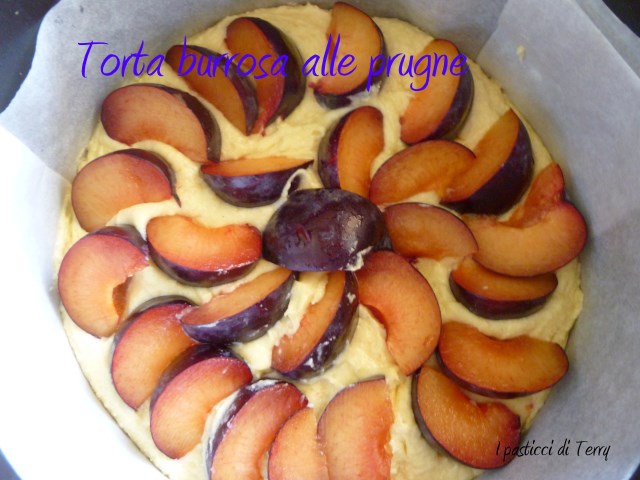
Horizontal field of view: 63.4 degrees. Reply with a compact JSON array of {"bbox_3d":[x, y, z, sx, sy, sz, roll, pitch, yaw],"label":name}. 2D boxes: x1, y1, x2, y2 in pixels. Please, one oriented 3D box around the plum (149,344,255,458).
[{"bbox_3d":[-0.057,0.070,0.240,0.032,0.024,0.053,38,83,3],"label":"plum"}]

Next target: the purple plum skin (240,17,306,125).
[{"bbox_3d":[-0.027,-0.093,0.272,0.033,0.024,0.063,-17,78,-5],"label":"purple plum skin"}]

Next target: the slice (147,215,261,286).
[{"bbox_3d":[-0.055,0.007,0.248,0.054,0.023,0.031,7,82,-1],"label":"slice"}]

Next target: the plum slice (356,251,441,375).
[{"bbox_3d":[0.040,0.032,0.240,0.027,0.020,0.055,-21,78,-8],"label":"plum slice"}]

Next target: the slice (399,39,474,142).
[{"bbox_3d":[0.067,-0.078,0.272,0.030,0.022,0.062,15,77,2],"label":"slice"}]

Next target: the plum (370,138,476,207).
[{"bbox_3d":[0.049,-0.033,0.255,0.055,0.020,0.027,-11,83,-3],"label":"plum"}]

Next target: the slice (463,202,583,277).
[{"bbox_3d":[0.099,0.000,0.249,0.059,0.019,0.032,-8,77,-5],"label":"slice"}]

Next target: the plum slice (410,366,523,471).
[{"bbox_3d":[0.065,0.084,0.235,0.055,0.024,0.032,28,78,4],"label":"plum slice"}]

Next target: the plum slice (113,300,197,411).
[{"bbox_3d":[-0.078,0.048,0.242,0.033,0.023,0.053,37,83,3],"label":"plum slice"}]

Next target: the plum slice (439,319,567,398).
[{"bbox_3d":[0.084,0.054,0.237,0.056,0.020,0.027,11,76,0],"label":"plum slice"}]

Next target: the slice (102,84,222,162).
[{"bbox_3d":[-0.074,-0.057,0.256,0.060,0.023,0.032,14,82,0],"label":"slice"}]

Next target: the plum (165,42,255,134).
[{"bbox_3d":[-0.053,-0.086,0.270,0.060,0.018,0.024,44,80,8],"label":"plum"}]

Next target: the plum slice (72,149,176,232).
[{"bbox_3d":[-0.094,-0.024,0.248,0.047,0.020,0.036,-22,78,-8],"label":"plum slice"}]

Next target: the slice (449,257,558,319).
[{"bbox_3d":[0.088,0.022,0.248,0.050,0.024,0.026,2,76,-2],"label":"slice"}]

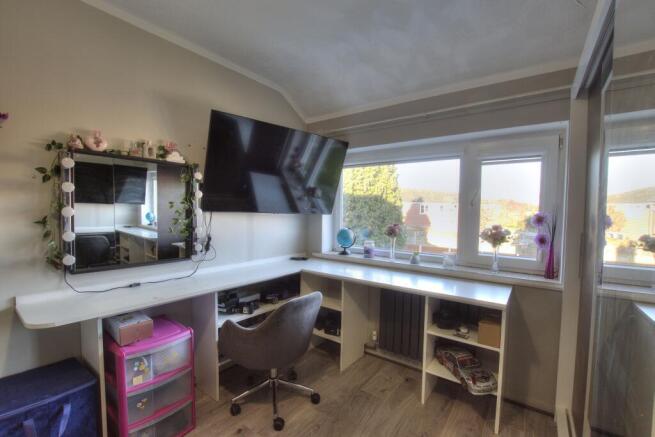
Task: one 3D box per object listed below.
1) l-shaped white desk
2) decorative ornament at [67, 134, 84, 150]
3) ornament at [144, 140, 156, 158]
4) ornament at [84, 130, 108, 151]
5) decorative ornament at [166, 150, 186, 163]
[{"bbox_3d":[-0.119,0.801,1.613,1.911,0.780,2.114,2,1,36],"label":"l-shaped white desk"},{"bbox_3d":[-1.308,-0.395,1.420,0.064,0.070,0.061,2,1,36],"label":"decorative ornament"},{"bbox_3d":[-1.102,-0.426,1.700,0.044,0.102,0.055,2,1,36],"label":"ornament"},{"bbox_3d":[-1.258,-0.423,1.487,0.084,0.114,0.093,2,1,36],"label":"ornament"},{"bbox_3d":[-1.010,-0.406,1.828,0.039,0.065,0.114,2,1,36],"label":"decorative ornament"}]

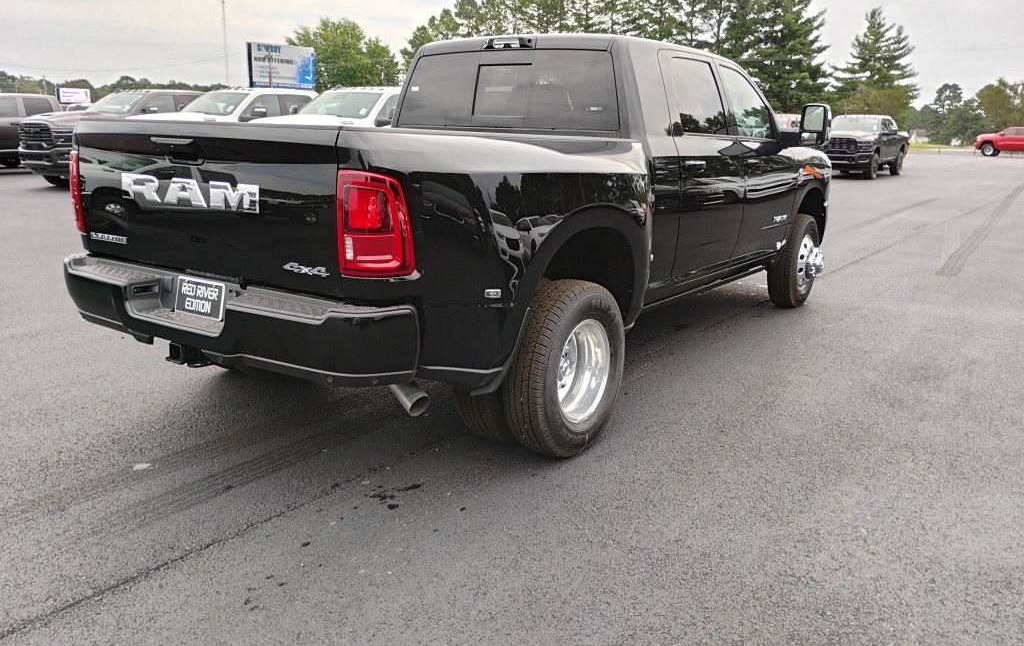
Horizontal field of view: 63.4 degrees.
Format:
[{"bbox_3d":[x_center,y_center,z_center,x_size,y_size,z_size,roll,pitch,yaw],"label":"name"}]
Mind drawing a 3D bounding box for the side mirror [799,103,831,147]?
[{"bbox_3d":[2.113,-1.389,5.800,0.205,0.290,0.130,10,16,34],"label":"side mirror"}]

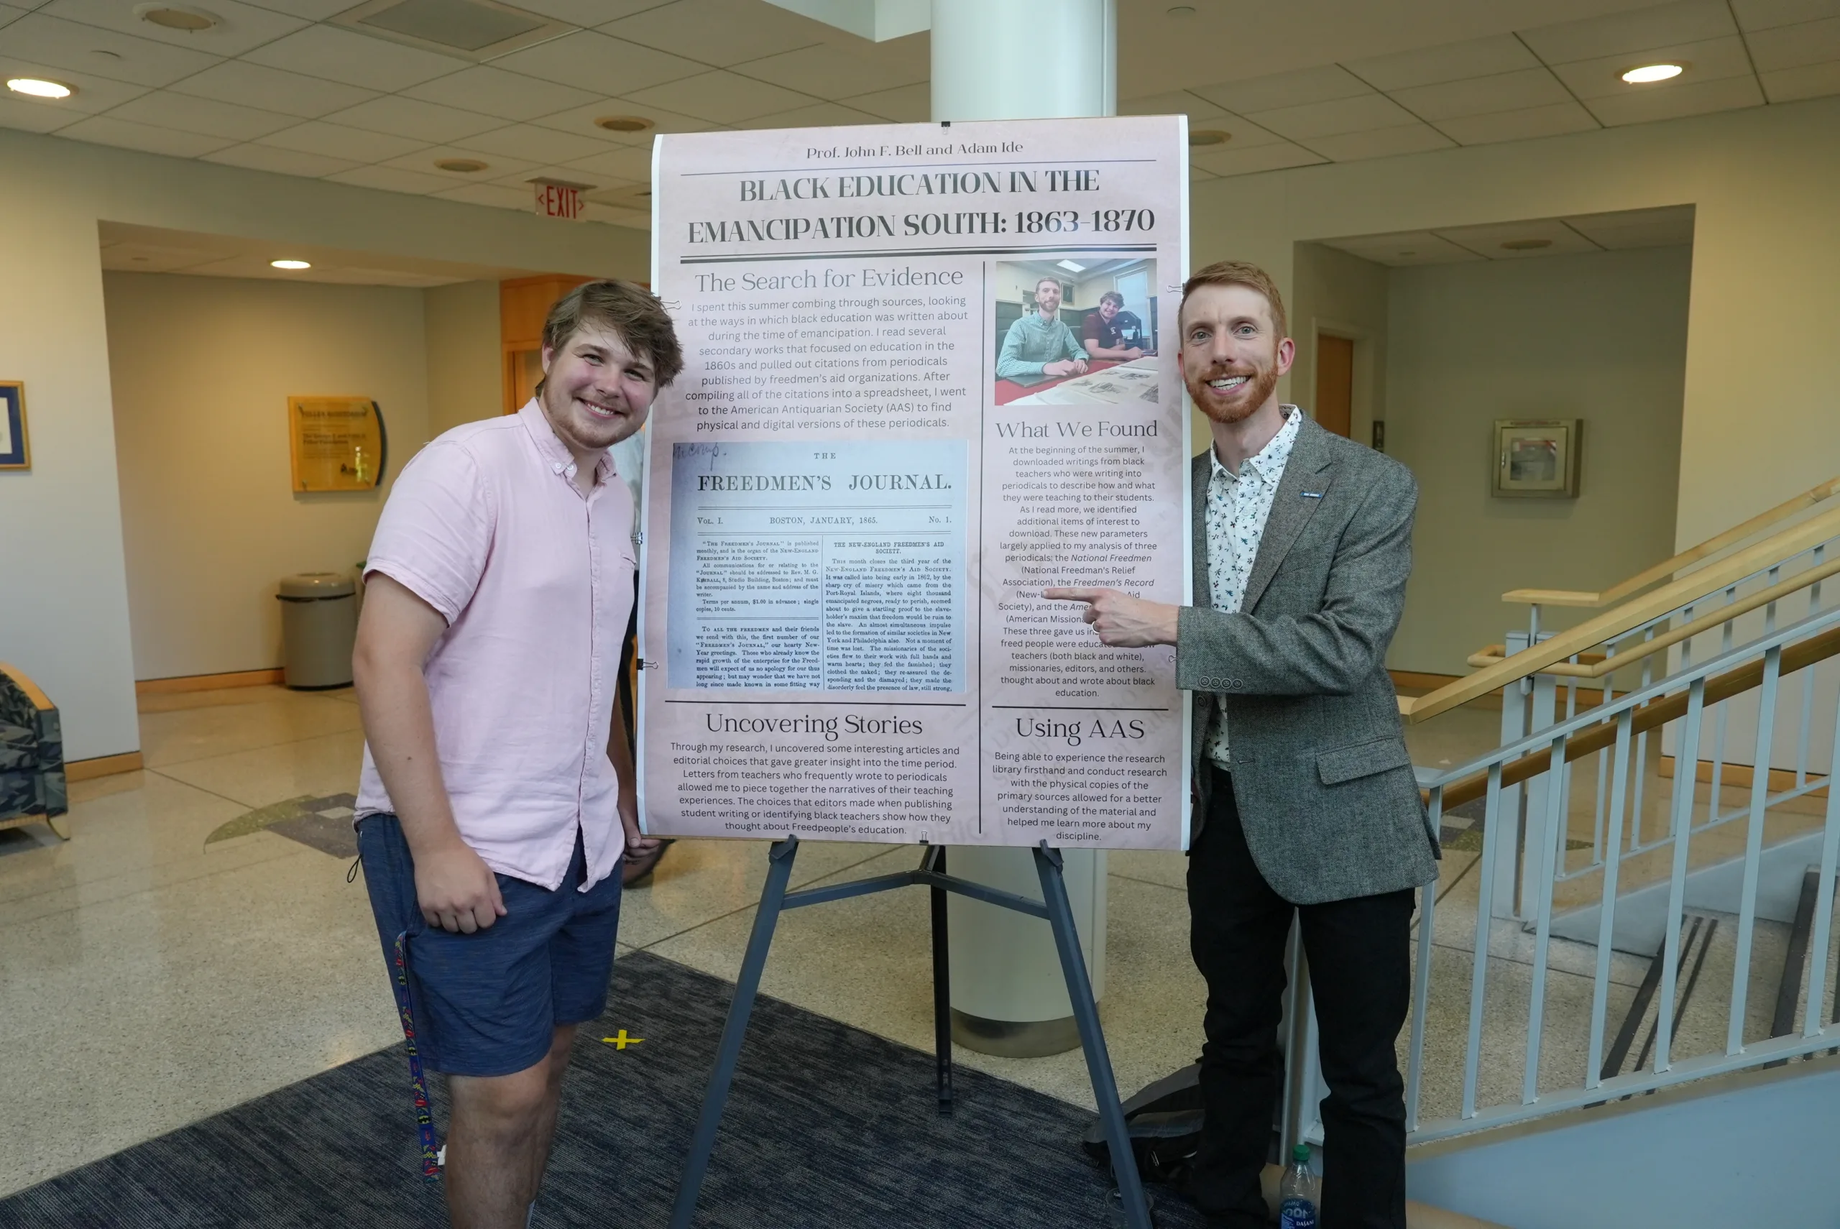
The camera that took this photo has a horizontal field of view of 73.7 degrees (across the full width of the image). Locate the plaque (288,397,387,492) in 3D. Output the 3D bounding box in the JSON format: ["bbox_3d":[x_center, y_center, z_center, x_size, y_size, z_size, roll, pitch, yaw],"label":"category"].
[{"bbox_3d":[-3.810,-1.118,8.070,0.565,0.605,0.050,-5,9,-28],"label":"plaque"}]

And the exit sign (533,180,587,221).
[{"bbox_3d":[-1.925,-2.222,6.600,0.050,0.185,0.330,5,10,37],"label":"exit sign"}]

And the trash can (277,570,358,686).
[{"bbox_3d":[-3.900,0.100,8.000,0.450,0.730,0.450,-4,8,-26],"label":"trash can"}]

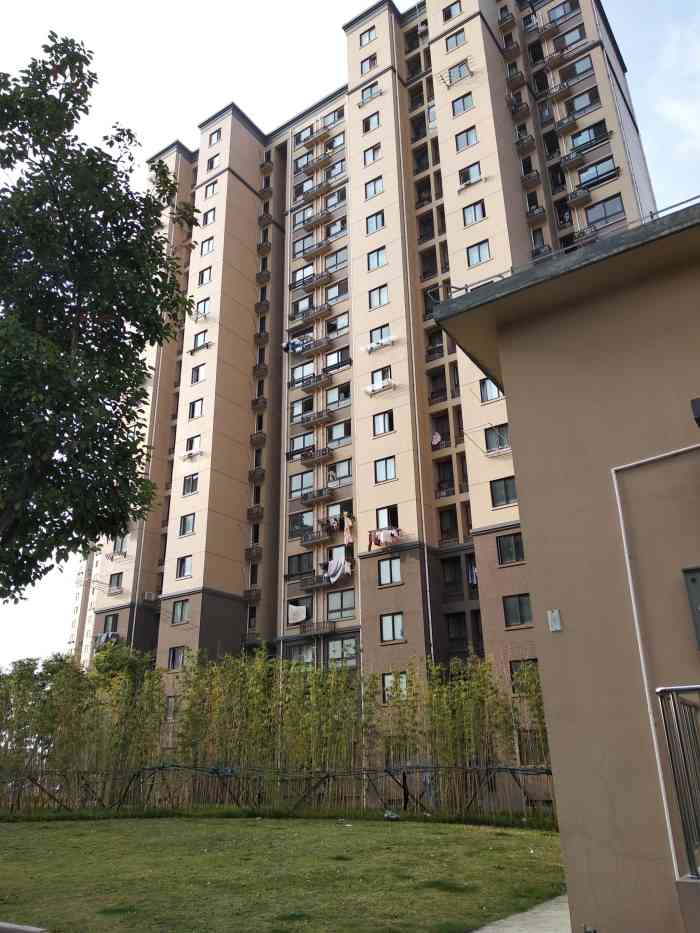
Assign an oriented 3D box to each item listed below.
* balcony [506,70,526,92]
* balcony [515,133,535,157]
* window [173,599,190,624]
[{"bbox_3d":[11.416,-26.474,48.276,1.113,0.820,0.586,-15,-26,31],"label":"balcony"},{"bbox_3d":[11.699,-21.094,46.612,1.121,0.708,0.649,-15,-26,30],"label":"balcony"},{"bbox_3d":[-10.789,9.331,44.986,1.443,1.431,0.177,-15,-26,30],"label":"window"}]

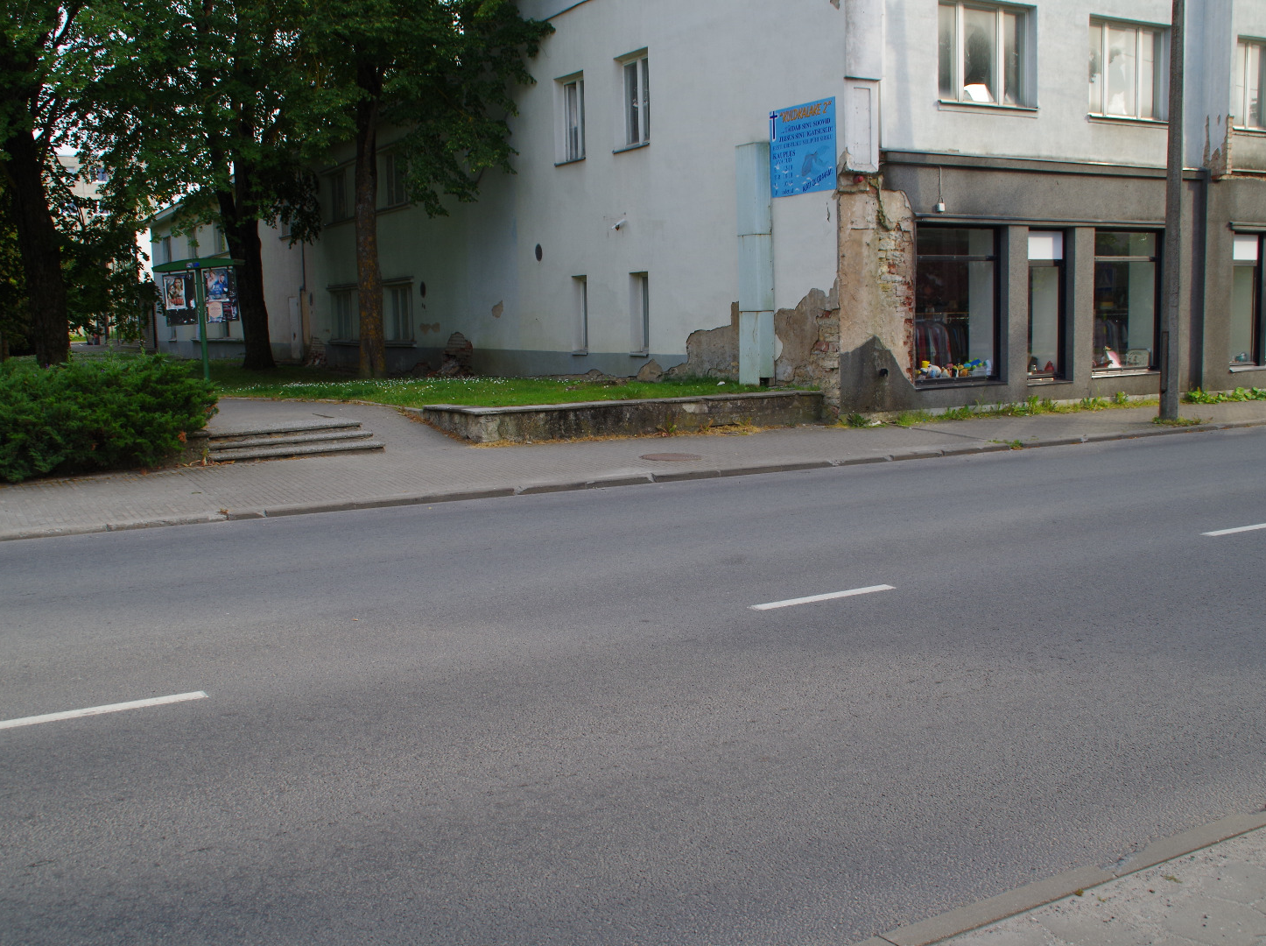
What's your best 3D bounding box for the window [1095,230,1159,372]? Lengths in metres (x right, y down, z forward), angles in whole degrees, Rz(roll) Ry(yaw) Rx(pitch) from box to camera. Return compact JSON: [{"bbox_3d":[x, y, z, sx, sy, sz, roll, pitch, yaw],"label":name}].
[{"bbox_3d":[7.742,-2.689,22.394,1.673,2.223,0.150,-5,7,-32],"label":"window"}]

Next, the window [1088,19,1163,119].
[{"bbox_3d":[7.591,-6.225,21.962,1.830,1.476,0.150,-5,7,-32],"label":"window"}]

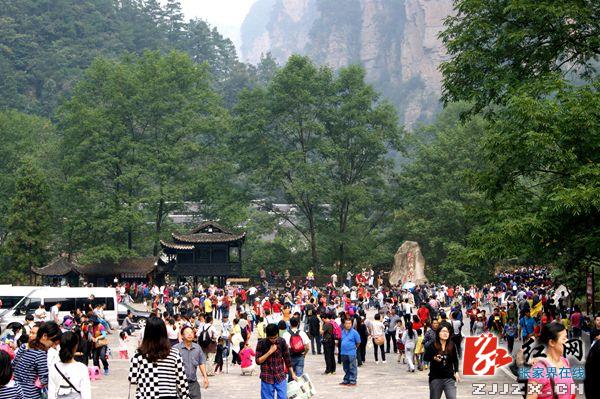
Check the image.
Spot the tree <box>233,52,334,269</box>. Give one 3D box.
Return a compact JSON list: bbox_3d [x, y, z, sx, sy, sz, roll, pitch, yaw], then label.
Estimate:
[{"bbox_3d":[-1.954,-4.101,124.567,10.890,24.450,11.000,0,-4,0],"label":"tree"}]

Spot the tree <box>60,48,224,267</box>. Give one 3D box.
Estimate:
[{"bbox_3d":[-17.472,-3.996,124.560,18.890,25.570,16.000,0,-4,0],"label":"tree"}]

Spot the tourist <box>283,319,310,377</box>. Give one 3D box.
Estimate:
[{"bbox_3d":[-0.079,3.724,27.410,0.660,1.680,0.460,1,-4,-8],"label":"tourist"}]

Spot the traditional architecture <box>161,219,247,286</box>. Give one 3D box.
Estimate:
[{"bbox_3d":[-9.775,5.906,111.857,8.430,7.610,7.500,0,-4,0],"label":"traditional architecture"}]

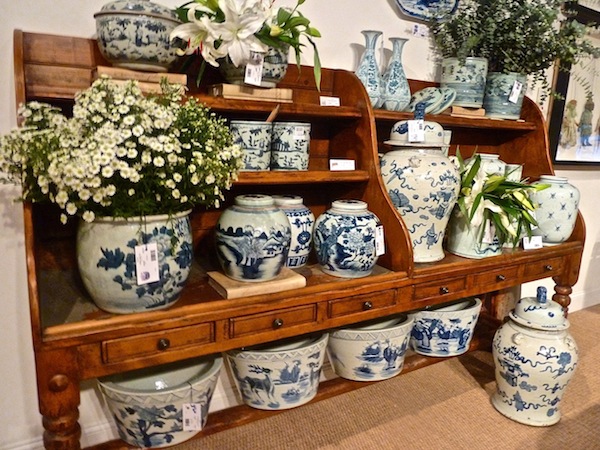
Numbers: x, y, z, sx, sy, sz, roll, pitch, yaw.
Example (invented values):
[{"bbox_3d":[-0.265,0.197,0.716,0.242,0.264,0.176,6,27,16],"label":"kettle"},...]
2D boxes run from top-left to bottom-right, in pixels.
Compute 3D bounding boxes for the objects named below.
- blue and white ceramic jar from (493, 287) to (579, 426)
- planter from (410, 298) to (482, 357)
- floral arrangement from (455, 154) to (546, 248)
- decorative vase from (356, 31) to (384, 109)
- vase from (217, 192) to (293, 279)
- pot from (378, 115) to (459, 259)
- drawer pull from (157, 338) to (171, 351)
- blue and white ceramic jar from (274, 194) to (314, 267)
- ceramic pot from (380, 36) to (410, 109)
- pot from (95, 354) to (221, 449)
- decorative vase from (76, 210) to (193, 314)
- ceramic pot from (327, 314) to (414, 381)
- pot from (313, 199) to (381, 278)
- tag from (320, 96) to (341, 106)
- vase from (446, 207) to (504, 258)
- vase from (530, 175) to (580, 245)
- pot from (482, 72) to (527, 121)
[{"bbox_3d":[1.199,0.643,2.233,0.392,0.663,0.392,2,10,0],"label":"blue and white ceramic jar"},{"bbox_3d":[0.644,0.441,1.972,0.331,0.222,0.331,-5,11,-29],"label":"planter"},{"bbox_3d":[0.972,-0.136,2.120,0.418,0.446,0.389,-4,12,-30],"label":"floral arrangement"},{"bbox_3d":[0.332,-0.718,2.060,0.132,0.360,0.132,2,10,0],"label":"decorative vase"},{"bbox_3d":[-0.147,0.036,1.392,0.243,0.256,0.243,1,10,0],"label":"vase"},{"bbox_3d":[0.525,-0.201,1.994,0.395,0.685,0.395,2,10,0],"label":"pot"},{"bbox_3d":[-0.406,0.356,1.288,0.034,0.034,0.033,-4,12,-30],"label":"drawer pull"},{"bbox_3d":[-0.050,0.021,1.671,0.216,0.259,0.216,1,10,0],"label":"blue and white ceramic jar"},{"bbox_3d":[0.435,-0.644,1.896,0.107,0.308,0.107,1,10,0],"label":"ceramic pot"},{"bbox_3d":[-0.522,0.633,1.658,0.442,0.259,0.442,-4,12,-30],"label":"pot"},{"bbox_3d":[-0.457,0.090,1.229,0.302,0.261,0.302,-5,11,-29],"label":"decorative vase"},{"bbox_3d":[0.337,0.570,2.139,0.415,0.270,0.415,2,10,0],"label":"ceramic pot"},{"bbox_3d":[0.170,0.044,1.566,0.238,0.254,0.238,1,10,0],"label":"pot"},{"bbox_3d":[0.118,-0.476,1.678,0.091,0.036,0.012,-5,11,-29],"label":"tag"},{"bbox_3d":[0.761,0.018,1.881,0.228,0.214,0.228,1,10,0],"label":"vase"},{"bbox_3d":[1.417,-0.085,2.414,0.238,0.369,0.238,-4,12,-30],"label":"vase"},{"bbox_3d":[1.197,-0.738,2.569,0.227,0.280,0.227,2,10,0],"label":"pot"}]

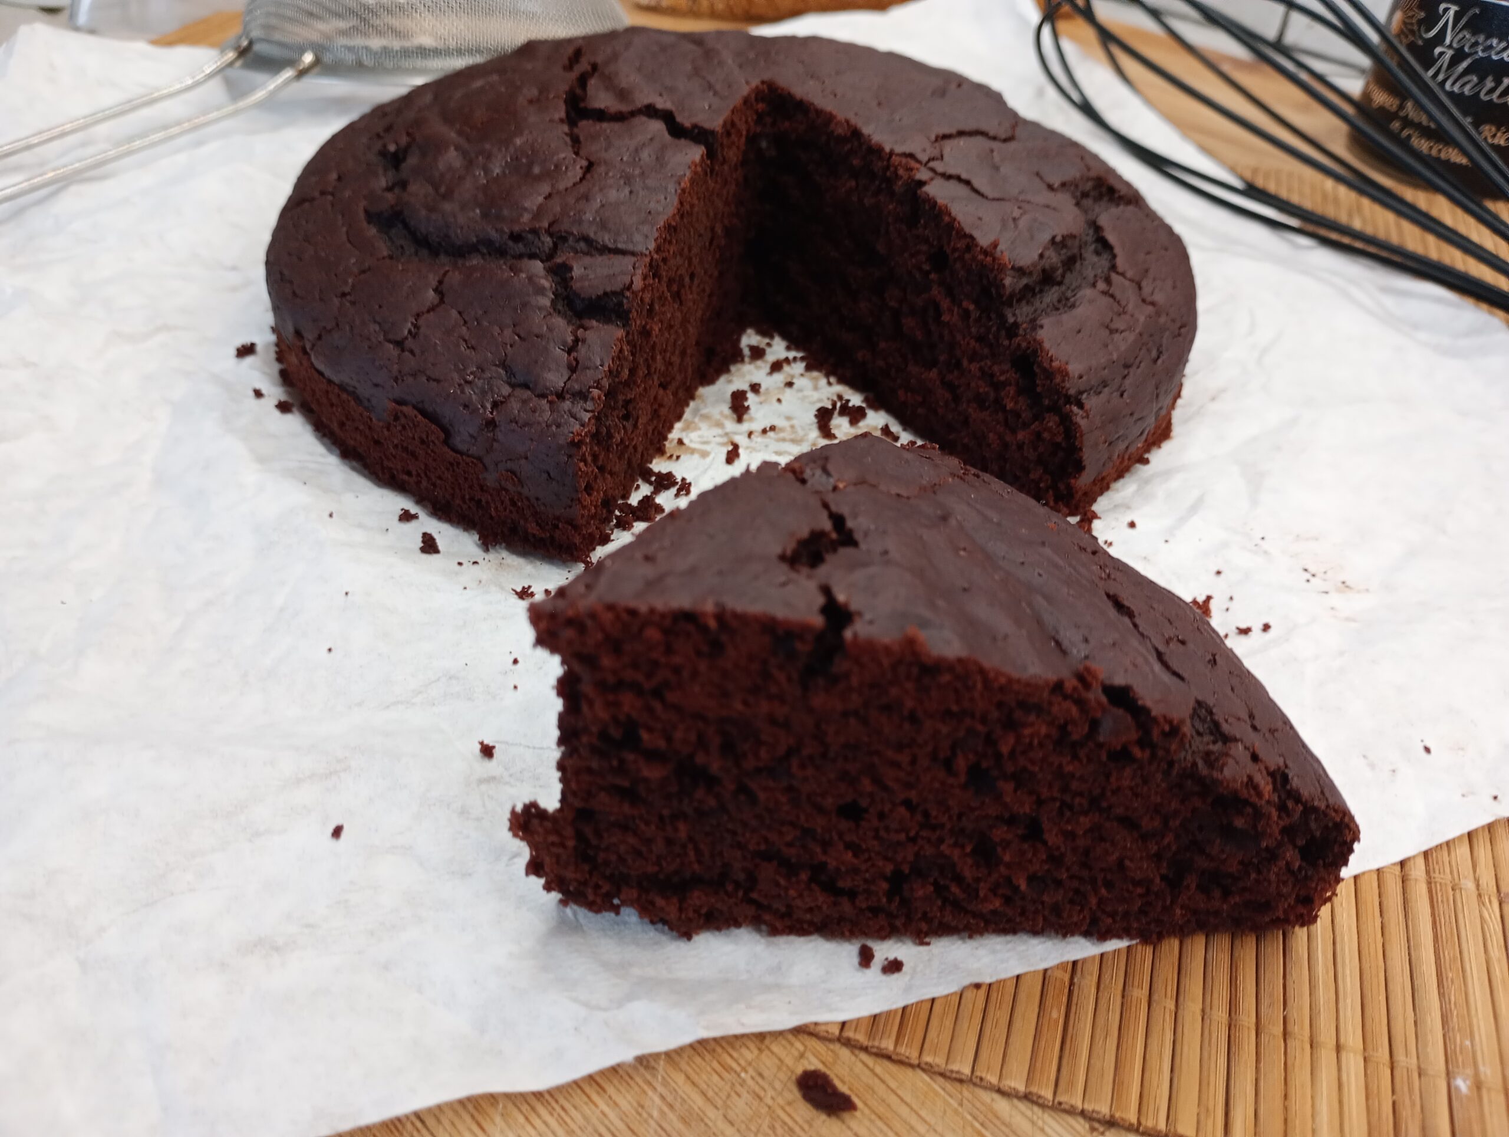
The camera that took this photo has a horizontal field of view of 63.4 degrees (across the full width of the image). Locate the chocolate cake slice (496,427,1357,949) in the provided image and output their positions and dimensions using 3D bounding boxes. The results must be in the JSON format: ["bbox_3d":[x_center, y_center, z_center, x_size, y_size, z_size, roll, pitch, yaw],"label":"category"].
[{"bbox_3d":[0.025,0.000,0.185,0.111,0.056,0.086,2,39,-4],"label":"chocolate cake slice"}]

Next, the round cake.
[{"bbox_3d":[-0.003,-0.089,0.294,0.218,0.056,0.212,-5,40,-12],"label":"round cake"}]

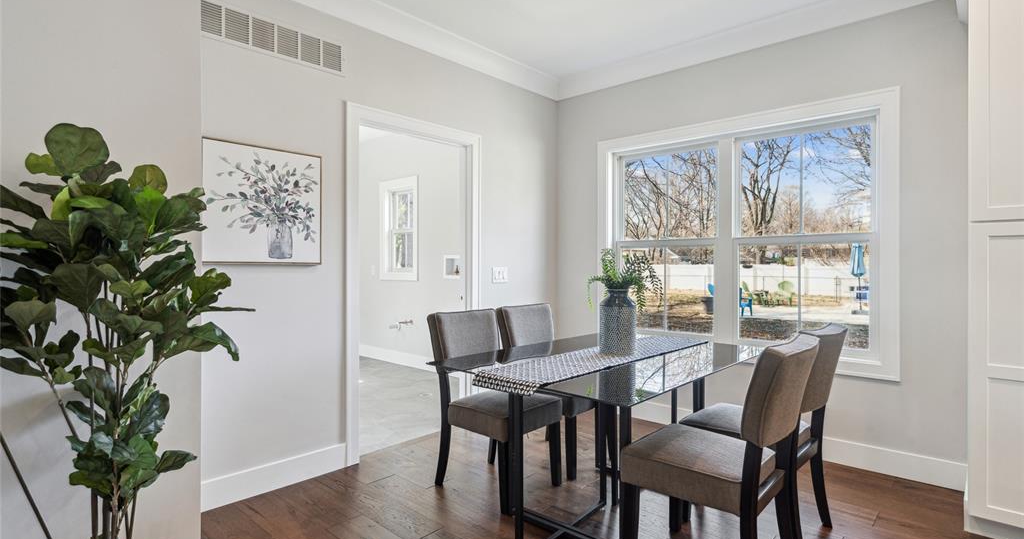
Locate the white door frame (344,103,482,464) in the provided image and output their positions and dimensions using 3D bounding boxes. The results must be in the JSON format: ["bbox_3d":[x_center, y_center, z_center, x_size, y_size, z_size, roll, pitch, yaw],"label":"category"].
[{"bbox_3d":[-0.631,0.085,3.235,0.130,2.137,1.052,0,1,45],"label":"white door frame"}]

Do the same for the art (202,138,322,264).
[{"bbox_3d":[-1.268,-0.327,2.496,0.035,0.598,0.580,0,1,45],"label":"art"}]

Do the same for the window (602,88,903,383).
[{"bbox_3d":[1.462,-0.204,3.344,1.905,1.643,0.120,0,1,41],"label":"window"}]

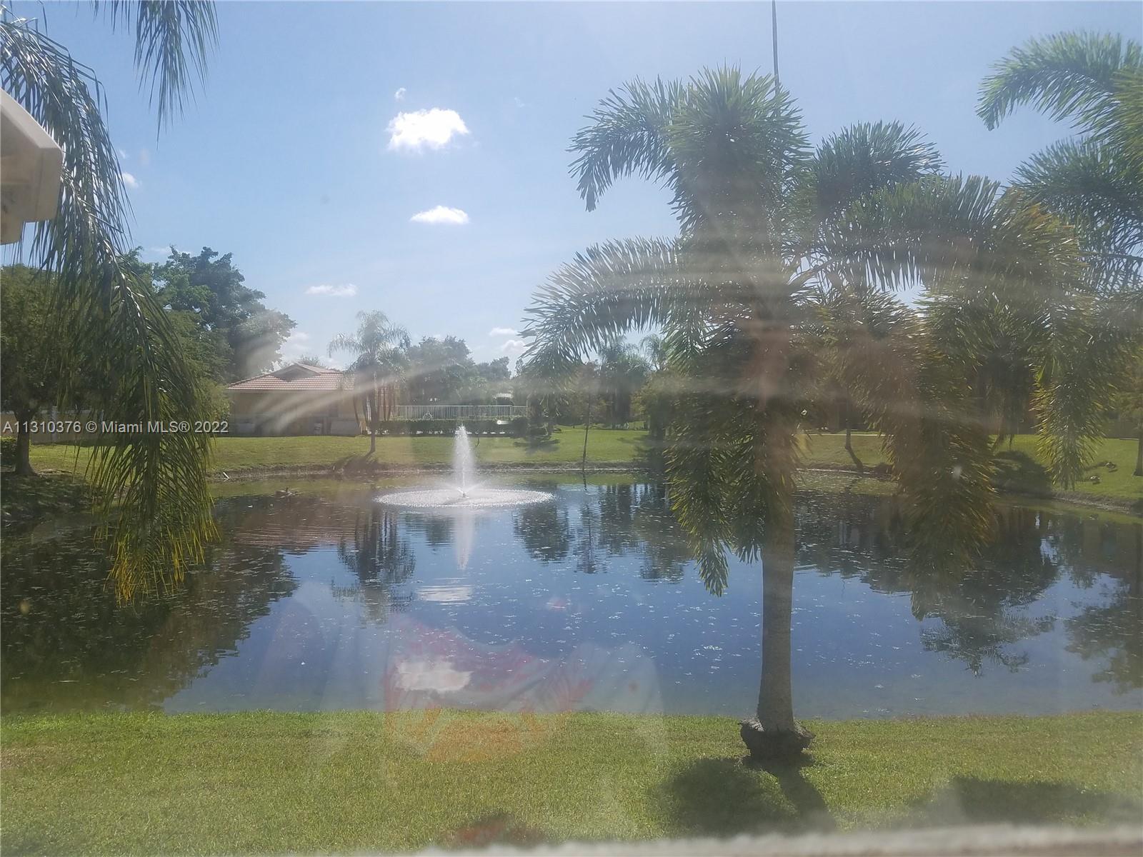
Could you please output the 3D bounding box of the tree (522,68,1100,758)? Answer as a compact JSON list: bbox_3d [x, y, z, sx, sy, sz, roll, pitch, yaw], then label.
[{"bbox_3d":[1.849,-0.090,6.801,4.500,5.440,4.300,0,2,0],"label":"tree"}]

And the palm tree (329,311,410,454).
[{"bbox_3d":[-10.437,-2.467,44.897,4.250,7.370,4.250,0,2,0],"label":"palm tree"}]

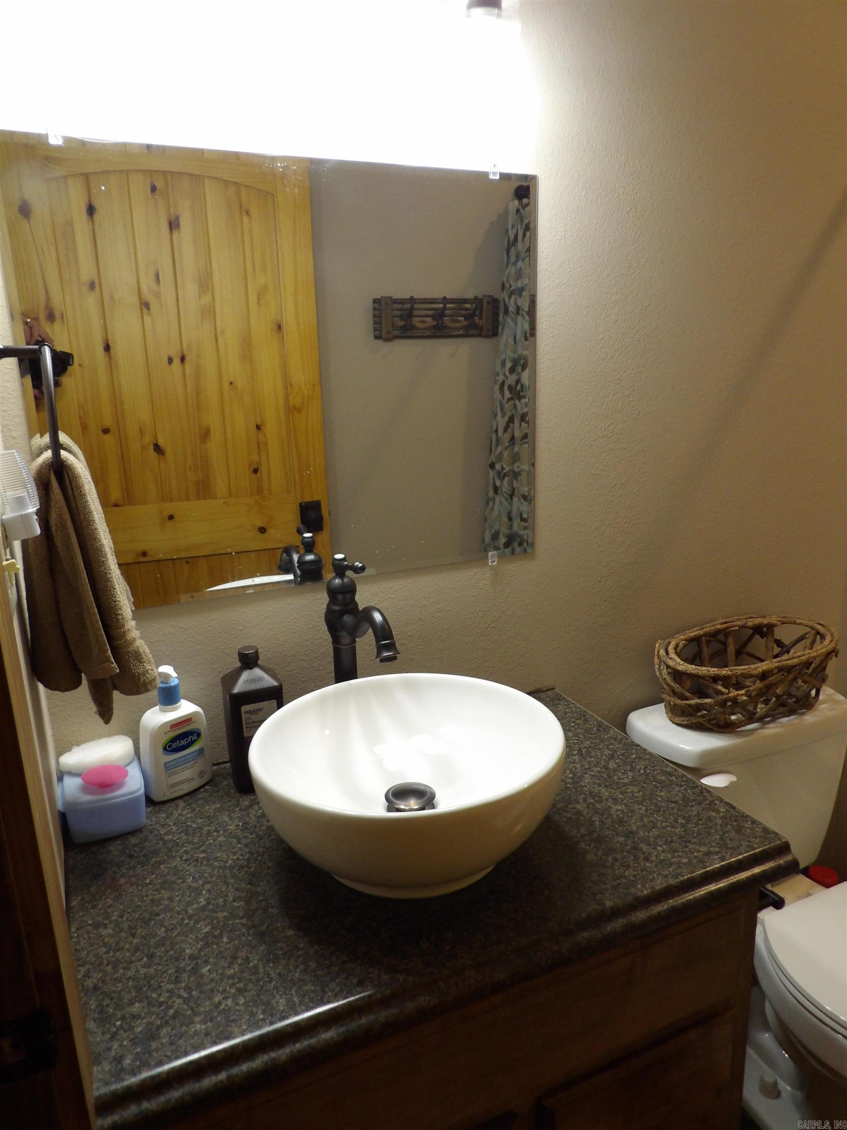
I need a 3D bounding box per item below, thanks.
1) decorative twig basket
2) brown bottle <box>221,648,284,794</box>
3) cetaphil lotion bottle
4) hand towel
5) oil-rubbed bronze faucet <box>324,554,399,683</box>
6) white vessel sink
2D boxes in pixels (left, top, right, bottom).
[{"bbox_3d":[0.634,0.212,1.532,0.390,0.139,0.218,-8,16,-25],"label":"decorative twig basket"},{"bbox_3d":[-0.251,0.222,1.163,0.079,0.210,0.069,-8,16,-23],"label":"brown bottle"},{"bbox_3d":[-0.367,0.239,1.149,0.092,0.190,0.051,-14,20,-40],"label":"cetaphil lotion bottle"},{"bbox_3d":[-0.405,0.029,0.938,0.136,0.332,0.135,-8,16,-23],"label":"hand towel"},{"bbox_3d":[-0.083,0.167,1.115,0.058,0.333,0.233,-8,16,-23],"label":"oil-rubbed bronze faucet"},{"bbox_3d":[-0.018,0.286,1.024,0.396,0.149,0.396,-1,15,0],"label":"white vessel sink"}]

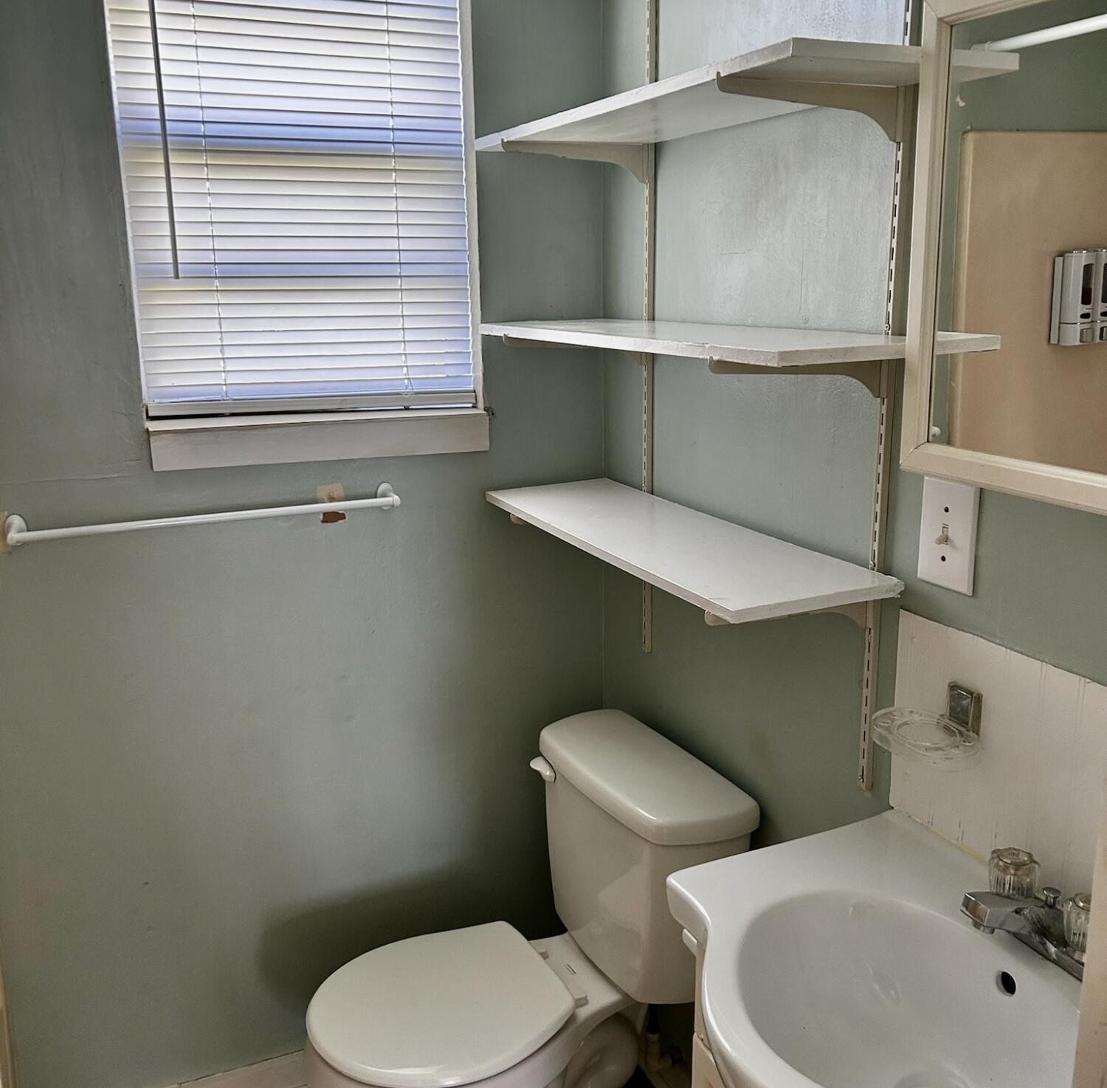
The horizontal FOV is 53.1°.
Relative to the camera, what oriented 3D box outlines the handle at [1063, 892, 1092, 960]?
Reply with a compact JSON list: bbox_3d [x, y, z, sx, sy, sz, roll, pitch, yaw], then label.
[{"bbox_3d":[0.549,0.388,1.131,0.050,0.048,0.050,-7,15,-24],"label":"handle"}]

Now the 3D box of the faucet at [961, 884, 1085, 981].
[{"bbox_3d":[0.490,0.392,1.162,0.138,0.073,0.156,-7,15,-24],"label":"faucet"}]

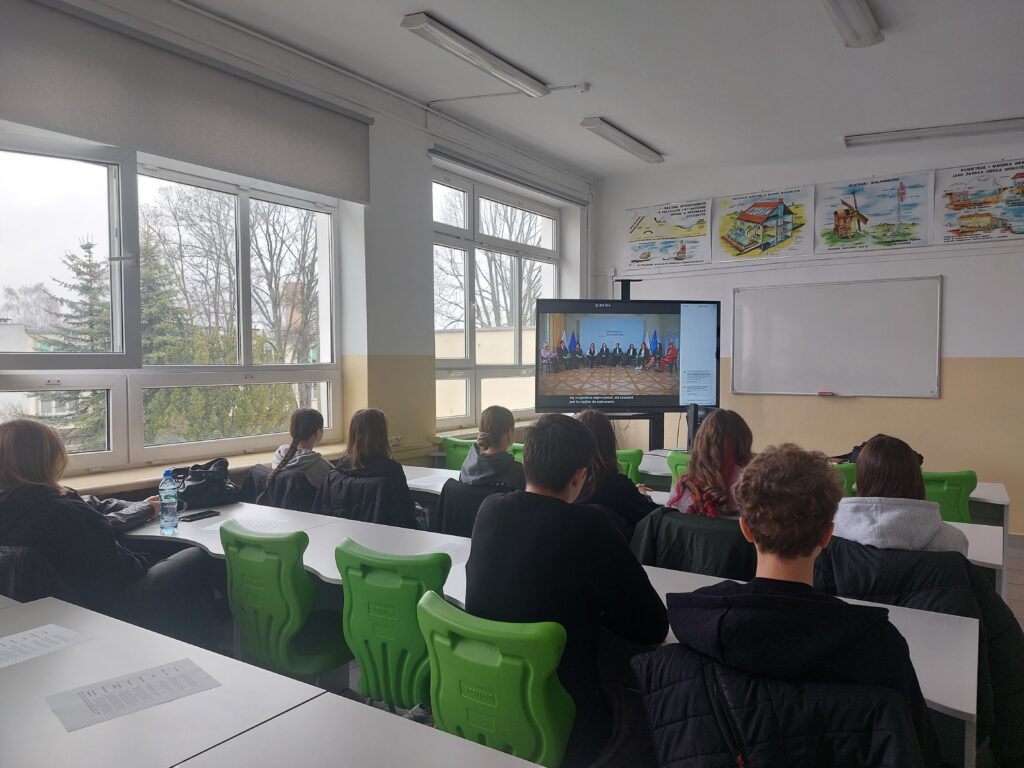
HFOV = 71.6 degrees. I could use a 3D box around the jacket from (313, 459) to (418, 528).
[{"bbox_3d":[-0.730,0.696,3.575,0.560,0.550,0.270,1,3,34],"label":"jacket"}]

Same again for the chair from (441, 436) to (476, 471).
[{"bbox_3d":[-0.224,0.839,5.411,0.450,0.870,0.510,1,3,29],"label":"chair"}]

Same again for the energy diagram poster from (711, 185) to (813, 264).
[{"bbox_3d":[2.328,-1.481,6.641,0.930,0.612,0.010,1,3,34],"label":"energy diagram poster"}]

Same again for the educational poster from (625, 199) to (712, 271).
[{"bbox_3d":[1.561,-1.493,7.167,0.920,0.625,0.010,1,3,34],"label":"educational poster"}]

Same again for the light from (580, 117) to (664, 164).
[{"bbox_3d":[0.976,-2.075,6.143,0.180,0.080,1.275,1,3,34],"label":"light"}]

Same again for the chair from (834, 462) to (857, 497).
[{"bbox_3d":[1.825,0.876,4.226,0.450,0.870,0.510,1,3,29],"label":"chair"}]

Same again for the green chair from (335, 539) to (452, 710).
[{"bbox_3d":[-0.285,0.954,2.408,0.450,0.870,0.510,1,2,23],"label":"green chair"}]

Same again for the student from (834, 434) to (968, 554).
[{"bbox_3d":[1.320,0.766,2.462,0.460,1.212,0.660,1,3,29],"label":"student"}]

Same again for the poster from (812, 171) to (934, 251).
[{"bbox_3d":[3.083,-1.455,6.077,0.918,0.617,0.010,1,3,35],"label":"poster"}]

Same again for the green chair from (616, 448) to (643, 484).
[{"bbox_3d":[0.816,0.854,4.912,0.430,0.850,0.520,1,3,35],"label":"green chair"}]

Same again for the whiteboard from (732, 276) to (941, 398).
[{"bbox_3d":[2.815,-0.389,6.294,1.717,0.996,0.030,1,3,35],"label":"whiteboard"}]

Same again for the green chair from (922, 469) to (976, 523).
[{"bbox_3d":[2.269,0.886,3.908,0.450,0.870,0.510,1,2,27],"label":"green chair"}]

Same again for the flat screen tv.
[{"bbox_3d":[1.067,-0.254,6.508,1.710,1.022,0.090,0,2,-6],"label":"flat screen tv"}]

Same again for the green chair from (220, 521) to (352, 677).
[{"bbox_3d":[-0.754,0.943,2.716,0.440,0.850,0.520,1,2,28],"label":"green chair"}]

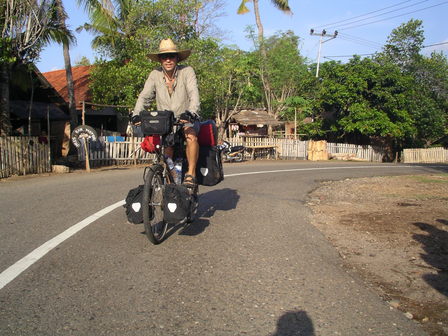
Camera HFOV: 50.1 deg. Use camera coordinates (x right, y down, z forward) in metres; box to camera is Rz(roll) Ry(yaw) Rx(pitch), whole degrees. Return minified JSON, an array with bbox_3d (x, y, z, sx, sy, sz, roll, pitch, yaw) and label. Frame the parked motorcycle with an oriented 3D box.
[{"bbox_3d":[0.256,-0.768,22.300,1.850,1.050,0.700,-2,4,-37],"label":"parked motorcycle"}]

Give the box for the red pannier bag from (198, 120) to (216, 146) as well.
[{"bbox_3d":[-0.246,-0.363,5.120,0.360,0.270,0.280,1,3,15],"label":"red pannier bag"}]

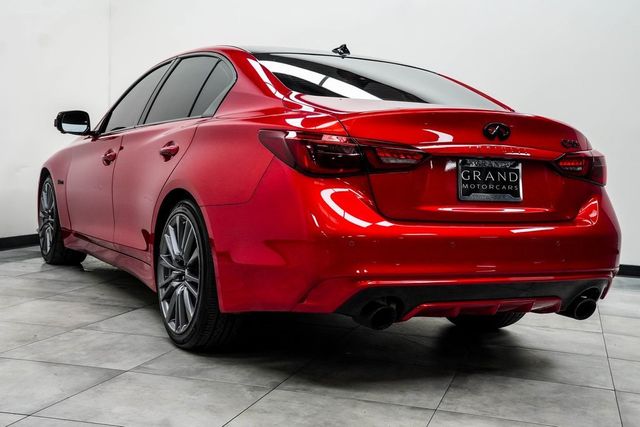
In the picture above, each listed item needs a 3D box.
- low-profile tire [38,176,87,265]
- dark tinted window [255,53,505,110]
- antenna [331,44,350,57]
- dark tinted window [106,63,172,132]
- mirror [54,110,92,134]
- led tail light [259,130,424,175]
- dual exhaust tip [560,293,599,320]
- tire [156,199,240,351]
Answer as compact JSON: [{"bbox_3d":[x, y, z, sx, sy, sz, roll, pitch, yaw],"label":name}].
[{"bbox_3d":[-1.839,0.043,5.670,0.250,0.670,0.670,0,4,-30],"label":"low-profile tire"},{"bbox_3d":[0.275,-0.615,3.658,1.180,0.130,0.720,0,26,-30],"label":"dark tinted window"},{"bbox_3d":[0.106,-0.803,3.950,0.060,0.058,0.140,0,4,-30],"label":"antenna"},{"bbox_3d":[-1.012,-0.642,4.432,0.085,0.410,0.720,25,-8,-29],"label":"dark tinted window"},{"bbox_3d":[-1.506,-0.553,4.861,0.210,0.148,0.120,0,4,-30],"label":"mirror"},{"bbox_3d":[0.085,-0.220,2.896,0.520,0.170,0.360,0,4,-30],"label":"led tail light"},{"bbox_3d":[1.053,0.379,3.302,0.092,0.092,0.130,0,4,-30],"label":"dual exhaust tip"},{"bbox_3d":[-0.499,0.252,3.474,0.265,0.665,0.665,0,4,-30],"label":"tire"}]

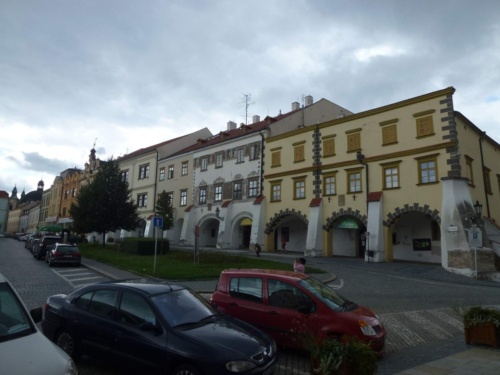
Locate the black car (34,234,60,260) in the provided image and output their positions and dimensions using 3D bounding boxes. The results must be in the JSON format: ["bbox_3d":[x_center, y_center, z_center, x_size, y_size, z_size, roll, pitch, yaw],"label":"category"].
[{"bbox_3d":[-16.609,4.949,28.848,1.830,1.780,4.550,6,-8,-34],"label":"black car"}]

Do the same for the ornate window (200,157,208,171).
[{"bbox_3d":[-5.918,-3.070,45.097,1.440,1.870,0.250,-9,-15,41],"label":"ornate window"}]

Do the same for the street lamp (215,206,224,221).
[{"bbox_3d":[-3.234,2.757,36.765,0.450,1.400,1.200,-9,-15,42],"label":"street lamp"}]

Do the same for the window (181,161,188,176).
[{"bbox_3d":[-8.497,-2.444,45.069,1.182,1.827,0.200,-9,-15,41],"label":"window"}]

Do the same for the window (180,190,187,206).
[{"bbox_3d":[-9.000,1.464,46.991,1.390,2.240,0.250,-9,-15,41],"label":"window"}]

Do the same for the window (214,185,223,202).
[{"bbox_3d":[-3.841,0.697,42.410,1.400,2.220,0.250,-9,-15,41],"label":"window"}]

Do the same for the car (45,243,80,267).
[{"bbox_3d":[-13.103,4.709,24.435,1.840,1.450,4.750,6,-8,-34],"label":"car"}]

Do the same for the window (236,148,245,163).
[{"bbox_3d":[-1.107,-3.732,40.813,1.240,1.680,0.250,-9,-15,41],"label":"window"}]

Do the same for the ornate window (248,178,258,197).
[{"bbox_3d":[0.370,0.033,36.271,1.113,1.704,0.200,-9,-15,42],"label":"ornate window"}]

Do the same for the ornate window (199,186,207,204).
[{"bbox_3d":[-5.702,1.017,41.741,1.050,1.967,0.200,-9,-15,42],"label":"ornate window"}]

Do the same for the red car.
[{"bbox_3d":[1.032,2.751,7.812,3.790,1.590,1.720,-3,-9,29],"label":"red car"}]

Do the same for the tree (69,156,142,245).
[{"bbox_3d":[-16.421,1.638,39.359,7.298,10.095,7.298,1,-11,0],"label":"tree"}]

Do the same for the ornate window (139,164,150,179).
[{"bbox_3d":[-16.663,-2.527,54.760,3.140,2.370,0.250,-8,-14,40],"label":"ornate window"}]

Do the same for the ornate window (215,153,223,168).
[{"bbox_3d":[-3.897,-3.385,43.305,1.380,2.030,0.250,-9,-15,41],"label":"ornate window"}]

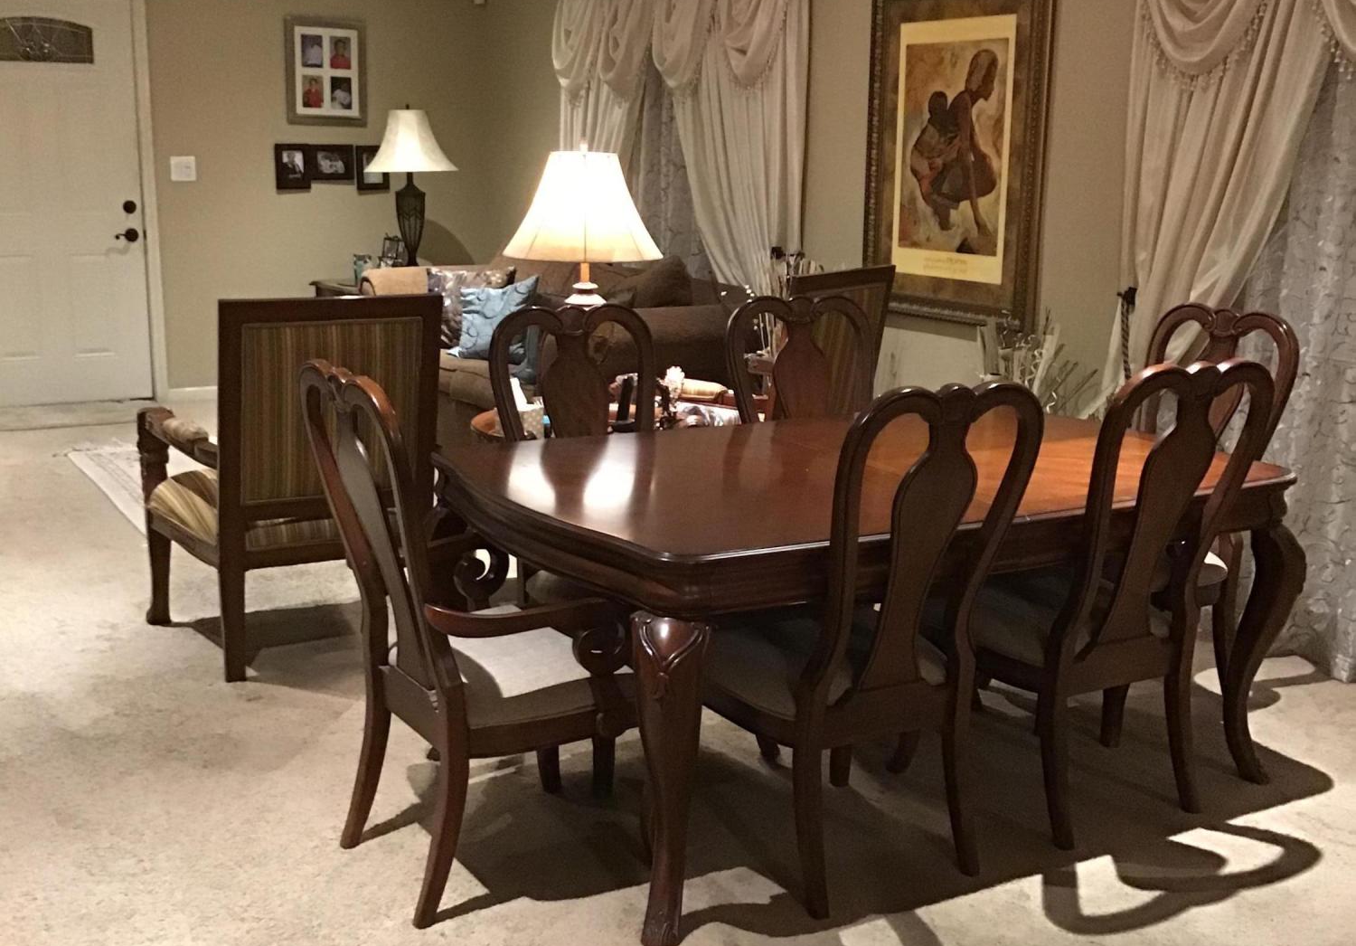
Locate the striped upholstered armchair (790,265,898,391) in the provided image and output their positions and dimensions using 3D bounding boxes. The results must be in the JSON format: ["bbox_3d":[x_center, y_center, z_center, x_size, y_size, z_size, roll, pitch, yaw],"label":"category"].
[{"bbox_3d":[0.257,-0.201,5.565,0.710,1.030,0.680,11,16,39],"label":"striped upholstered armchair"}]

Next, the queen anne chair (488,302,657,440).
[{"bbox_3d":[-0.124,0.141,3.965,0.520,1.043,0.600,-5,14,-27],"label":"queen anne chair"}]

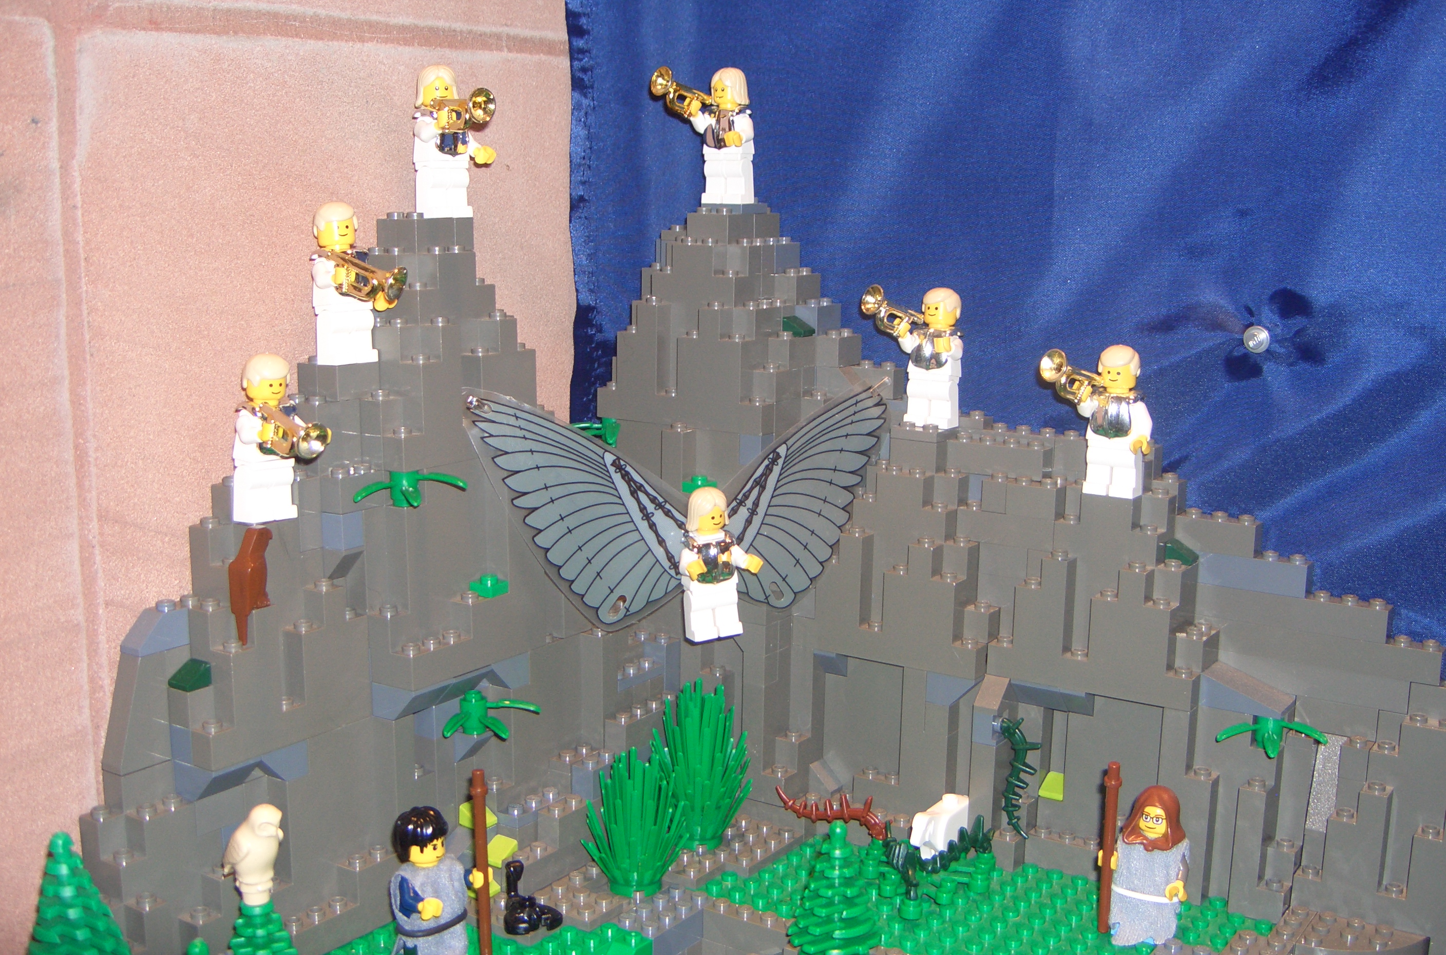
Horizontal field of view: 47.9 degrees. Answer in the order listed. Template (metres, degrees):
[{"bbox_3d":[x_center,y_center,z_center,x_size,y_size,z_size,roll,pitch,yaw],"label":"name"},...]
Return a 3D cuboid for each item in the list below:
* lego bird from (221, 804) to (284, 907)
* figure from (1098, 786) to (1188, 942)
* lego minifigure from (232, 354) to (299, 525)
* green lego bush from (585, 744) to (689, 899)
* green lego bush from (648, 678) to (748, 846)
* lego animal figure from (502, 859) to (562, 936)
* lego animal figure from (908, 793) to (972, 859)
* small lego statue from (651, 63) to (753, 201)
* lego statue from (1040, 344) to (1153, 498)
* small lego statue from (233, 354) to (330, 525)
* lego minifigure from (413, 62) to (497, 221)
[{"bbox_3d":[-0.110,0.088,0.382,0.015,0.025,0.011,3,11,12],"label":"lego bird"},{"bbox_3d":[0.114,0.105,0.437,0.023,0.044,0.018,8,13,33],"label":"figure"},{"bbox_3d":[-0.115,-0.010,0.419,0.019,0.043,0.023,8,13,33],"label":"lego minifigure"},{"bbox_3d":[-0.025,0.099,0.470,0.031,0.043,0.031,1,11,0],"label":"green lego bush"},{"bbox_3d":[-0.007,0.086,0.496,0.031,0.052,0.031,1,11,0],"label":"green lego bush"},{"bbox_3d":[-0.053,0.114,0.441,0.016,0.017,0.017,-6,13,-32],"label":"lego animal figure"},{"bbox_3d":[0.065,0.108,0.488,0.010,0.020,0.021,8,13,33],"label":"lego animal figure"},{"bbox_3d":[-0.004,-0.110,0.522,0.023,0.043,0.035,8,13,33],"label":"small lego statue"},{"bbox_3d":[0.106,-0.015,0.459,0.025,0.043,0.033,8,13,33],"label":"lego statue"},{"bbox_3d":[-0.110,-0.009,0.415,0.033,0.043,0.023,8,13,33],"label":"small lego statue"},{"bbox_3d":[-0.072,-0.094,0.458,0.033,0.043,0.027,8,13,33],"label":"lego minifigure"}]

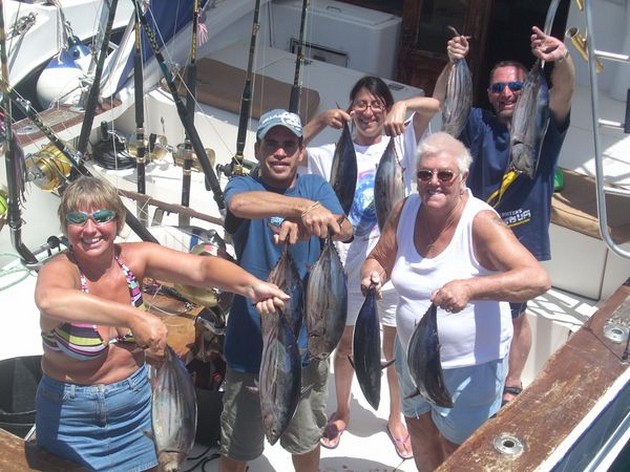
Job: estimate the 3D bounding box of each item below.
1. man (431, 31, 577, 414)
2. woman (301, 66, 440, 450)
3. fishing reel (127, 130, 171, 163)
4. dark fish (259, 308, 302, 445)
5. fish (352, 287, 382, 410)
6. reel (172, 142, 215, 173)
[{"bbox_3d":[0.788,-0.054,5.025,0.570,1.820,0.480,3,26,6],"label":"man"},{"bbox_3d":[0.216,0.158,4.772,0.560,1.660,0.460,1,26,2],"label":"woman"},{"bbox_3d":[-0.751,-0.408,5.331,0.190,0.130,0.130,8,27,16],"label":"fishing reel"},{"bbox_3d":[-0.114,0.448,3.779,0.135,0.532,0.100,12,28,22],"label":"dark fish"},{"bbox_3d":[0.199,0.375,3.966,0.100,0.506,0.125,-2,26,4],"label":"fish"},{"bbox_3d":[-0.543,-0.351,5.281,0.185,0.125,0.130,5,27,11],"label":"reel"}]

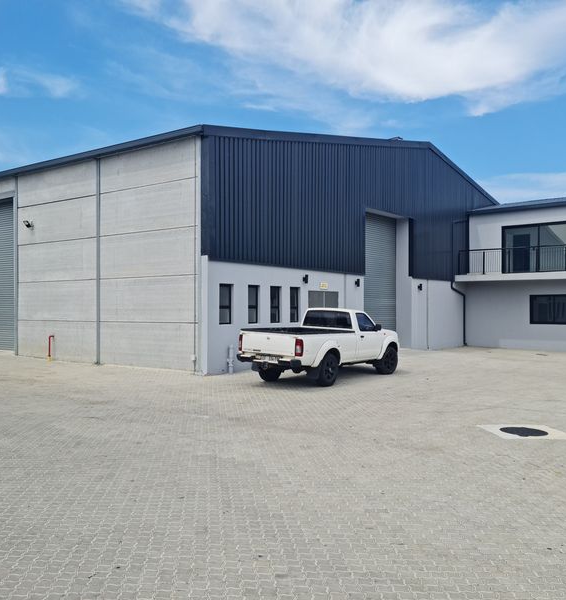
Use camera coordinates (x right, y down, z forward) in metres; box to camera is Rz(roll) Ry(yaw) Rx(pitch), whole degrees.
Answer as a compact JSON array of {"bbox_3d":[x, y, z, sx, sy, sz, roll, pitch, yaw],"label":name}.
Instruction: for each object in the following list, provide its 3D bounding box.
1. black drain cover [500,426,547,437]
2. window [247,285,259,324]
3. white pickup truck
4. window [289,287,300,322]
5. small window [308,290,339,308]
[{"bbox_3d":[3.293,1.800,8.502,0.640,0.040,0.640,0,-1,0],"label":"black drain cover"},{"bbox_3d":[-0.843,0.130,17.049,0.100,1.030,0.500,-1,-1,36],"label":"window"},{"bbox_3d":[1.122,1.042,15.005,1.800,1.700,5.000,-1,-1,36],"label":"white pickup truck"},{"bbox_3d":[0.331,0.150,18.692,0.100,1.030,0.500,-1,-1,36],"label":"window"},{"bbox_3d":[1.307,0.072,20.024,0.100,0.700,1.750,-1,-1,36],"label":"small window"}]

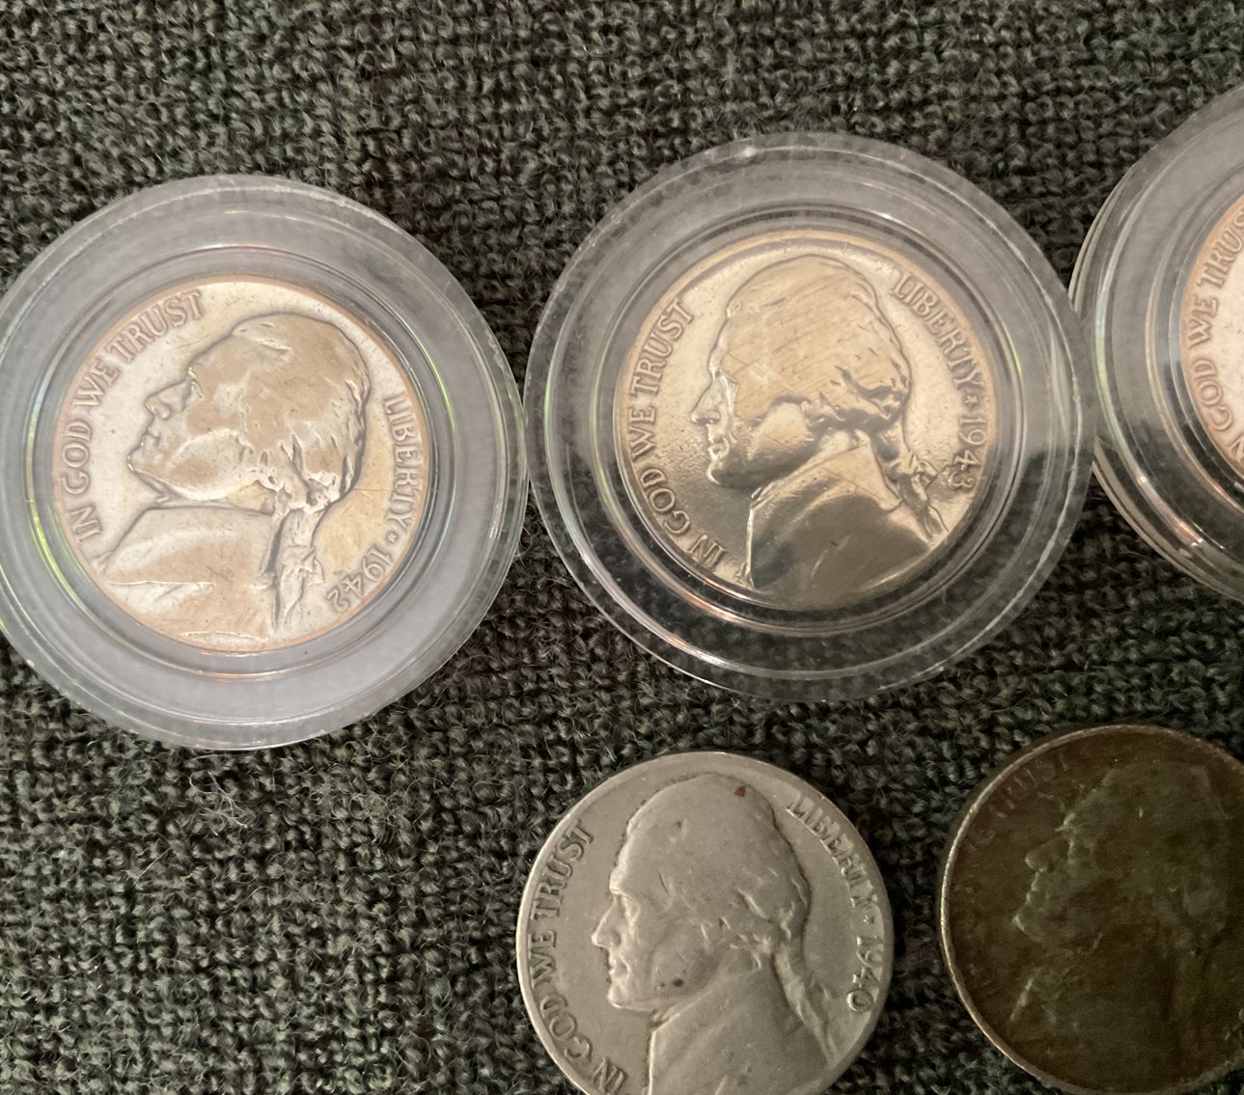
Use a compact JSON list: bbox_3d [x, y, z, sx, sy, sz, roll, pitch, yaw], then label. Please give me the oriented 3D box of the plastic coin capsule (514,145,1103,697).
[{"bbox_3d":[0.010,-0.007,0.070,0.032,0.005,0.032,0,87,0],"label":"plastic coin capsule"}]

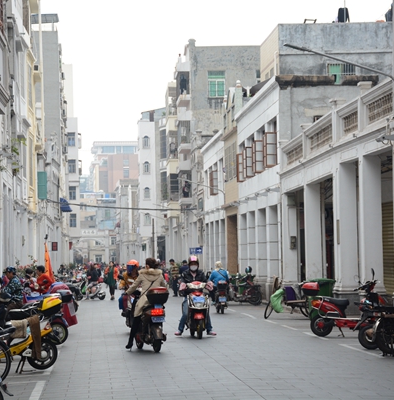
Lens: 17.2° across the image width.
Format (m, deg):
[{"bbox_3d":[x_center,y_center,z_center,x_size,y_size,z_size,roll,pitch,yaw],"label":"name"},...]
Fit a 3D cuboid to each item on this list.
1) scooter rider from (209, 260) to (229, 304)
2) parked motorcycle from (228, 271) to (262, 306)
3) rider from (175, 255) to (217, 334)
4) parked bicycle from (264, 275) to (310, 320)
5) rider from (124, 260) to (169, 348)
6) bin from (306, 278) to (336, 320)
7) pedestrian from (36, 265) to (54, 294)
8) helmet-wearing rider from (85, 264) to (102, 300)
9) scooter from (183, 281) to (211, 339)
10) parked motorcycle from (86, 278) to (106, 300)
[{"bbox_3d":[0.625,2.374,37.300,0.620,1.280,0.720,0,-3,-4],"label":"scooter rider"},{"bbox_3d":[1.480,3.200,46.600,1.800,1.100,0.680,-2,-3,19],"label":"parked motorcycle"},{"bbox_3d":[-0.029,1.859,25.150,0.800,1.550,0.750,0,-3,-4],"label":"rider"},{"bbox_3d":[2.530,2.680,35.300,1.700,1.050,0.650,1,-3,-22],"label":"parked bicycle"},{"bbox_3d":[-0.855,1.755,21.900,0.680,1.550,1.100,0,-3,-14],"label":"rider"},{"bbox_3d":[3.096,2.436,32.200,0.660,1.050,0.600,0,-3,-4],"label":"bin"},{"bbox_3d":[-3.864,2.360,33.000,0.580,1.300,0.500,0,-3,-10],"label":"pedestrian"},{"bbox_3d":[-4.279,3.388,54.000,0.720,1.550,0.580,-3,-4,34],"label":"helmet-wearing rider"},{"bbox_3d":[0.002,2.076,24.800,0.650,1.080,1.720,0,-3,-4],"label":"scooter"},{"bbox_3d":[-4.360,3.640,54.500,1.650,1.080,0.620,-3,-4,38],"label":"parked motorcycle"}]

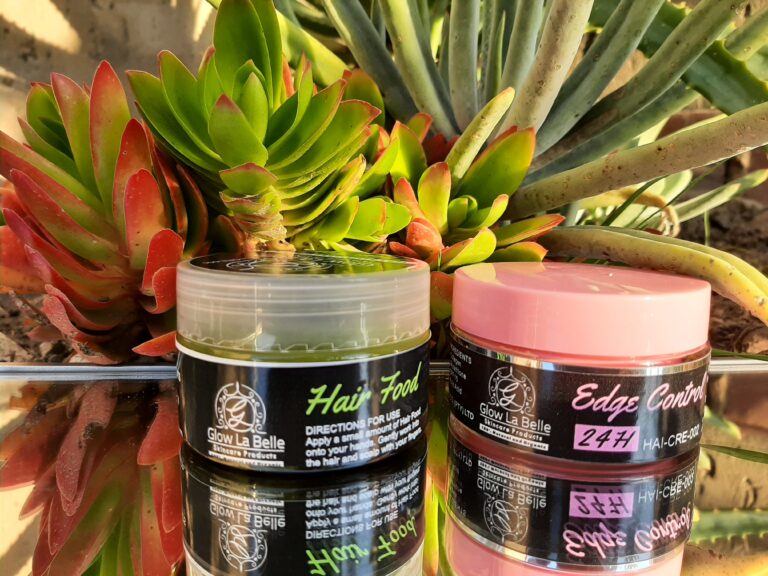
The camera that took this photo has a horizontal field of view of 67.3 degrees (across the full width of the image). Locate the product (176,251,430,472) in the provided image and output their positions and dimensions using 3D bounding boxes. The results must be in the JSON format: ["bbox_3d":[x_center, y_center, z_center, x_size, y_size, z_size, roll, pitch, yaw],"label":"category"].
[{"bbox_3d":[-0.023,0.016,0.172,0.073,0.049,0.073,-1,9,-8],"label":"product"}]

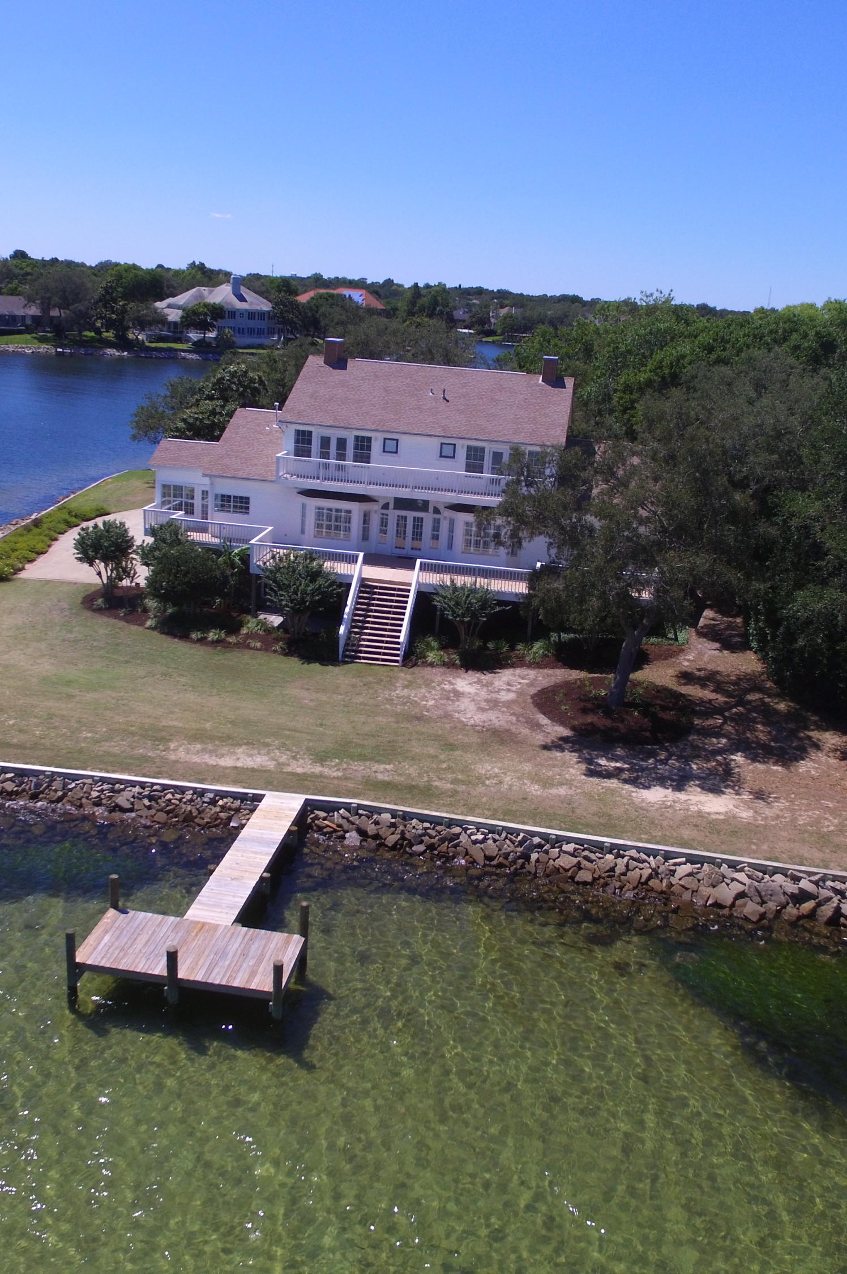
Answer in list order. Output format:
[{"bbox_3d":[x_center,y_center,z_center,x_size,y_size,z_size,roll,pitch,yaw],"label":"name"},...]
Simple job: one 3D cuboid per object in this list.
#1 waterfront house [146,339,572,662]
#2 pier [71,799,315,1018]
[{"bbox_3d":[-2.433,-7.673,47.750,23.000,12.300,17.500,6,20,7],"label":"waterfront house"},{"bbox_3d":[-4.958,6.361,26.011,5.200,1.950,8.850,6,20,7],"label":"pier"}]

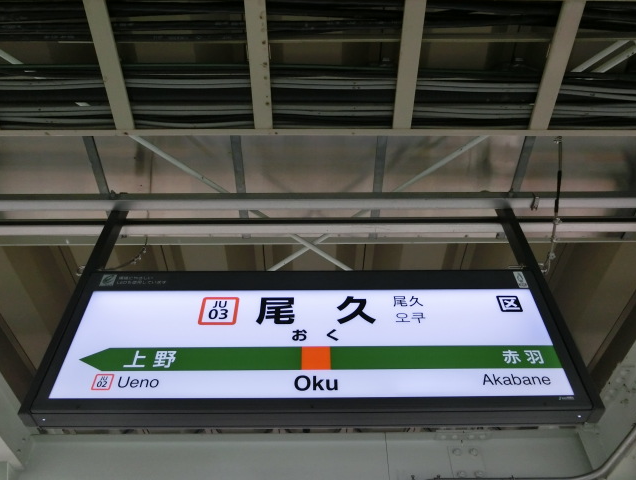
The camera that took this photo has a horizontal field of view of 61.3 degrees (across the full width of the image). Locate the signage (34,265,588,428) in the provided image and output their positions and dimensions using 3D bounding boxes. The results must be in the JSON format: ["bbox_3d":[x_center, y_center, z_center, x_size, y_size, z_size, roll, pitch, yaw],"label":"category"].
[{"bbox_3d":[-0.015,0.333,1.763,1.680,0.556,0.088,0,-48,-1],"label":"signage"}]

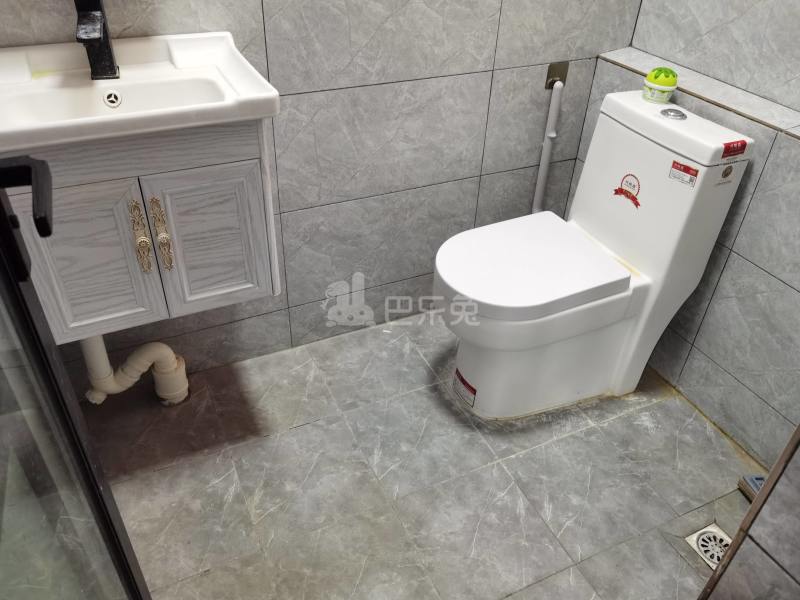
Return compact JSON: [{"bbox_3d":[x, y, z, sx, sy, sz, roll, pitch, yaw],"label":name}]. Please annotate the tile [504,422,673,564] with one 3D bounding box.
[{"bbox_3d":[0.446,0.455,1.503,0.297,0.013,0.301,-14,39,-21],"label":"tile"}]

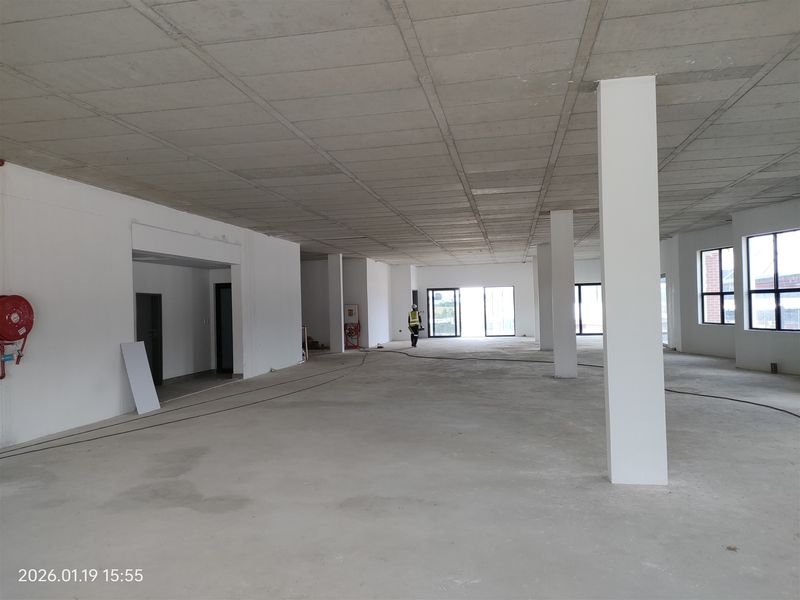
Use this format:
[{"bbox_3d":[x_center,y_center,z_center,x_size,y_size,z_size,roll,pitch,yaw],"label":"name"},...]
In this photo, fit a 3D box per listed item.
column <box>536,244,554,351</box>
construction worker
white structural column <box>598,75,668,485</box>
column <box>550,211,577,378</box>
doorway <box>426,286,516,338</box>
[{"bbox_3d":[5.040,-0.075,19.970,0.470,3.635,0.232,-2,-1,11],"label":"column"},{"bbox_3d":[0.597,1.022,22.975,0.530,1.725,0.380,-1,-1,6],"label":"construction worker"},{"bbox_3d":[2.113,-0.169,5.281,0.470,3.635,0.232,-2,-1,11],"label":"white structural column"},{"bbox_3d":[3.593,-0.123,12.658,0.470,3.635,0.232,-2,-1,11],"label":"column"},{"bbox_3d":[3.567,0.628,28.956,4.300,2.476,0.180,-2,-1,11],"label":"doorway"}]

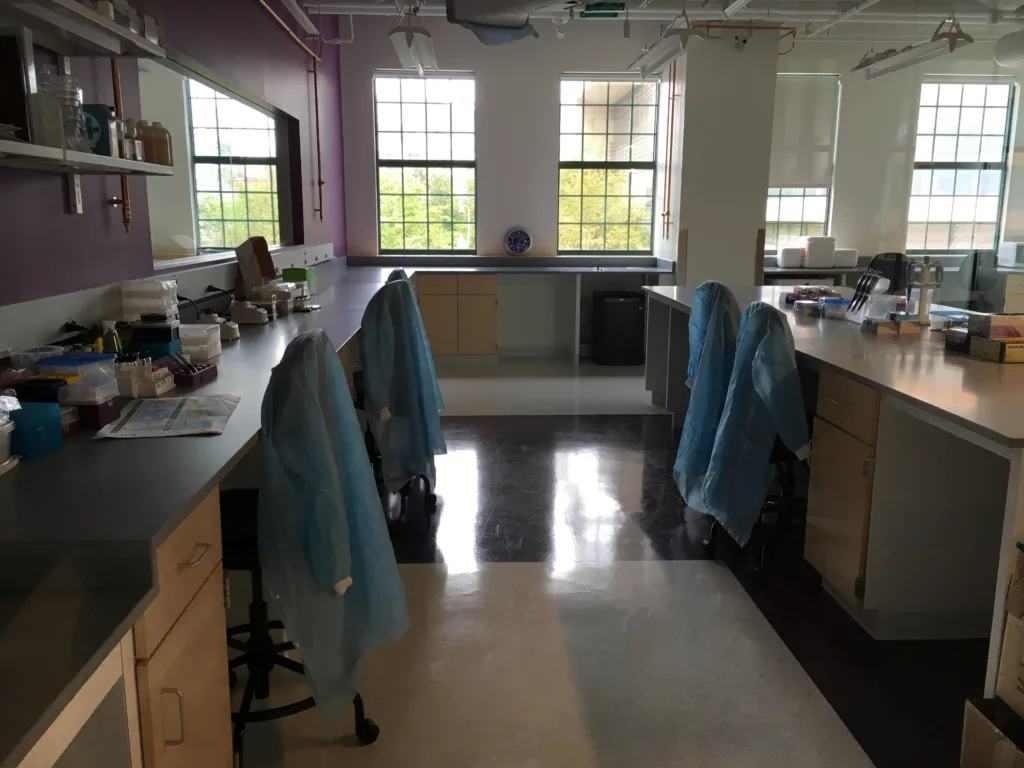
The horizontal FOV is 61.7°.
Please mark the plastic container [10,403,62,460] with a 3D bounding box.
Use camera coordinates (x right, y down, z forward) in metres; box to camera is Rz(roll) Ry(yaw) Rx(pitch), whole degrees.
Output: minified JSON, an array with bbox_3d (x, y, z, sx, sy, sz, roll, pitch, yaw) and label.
[{"bbox_3d":[-1.077,0.097,1.890,0.090,0.115,0.120,3,12,14],"label":"plastic container"}]

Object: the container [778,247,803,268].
[{"bbox_3d":[2.775,-1.263,8.663,0.190,0.200,0.190,0,11,-3],"label":"container"}]

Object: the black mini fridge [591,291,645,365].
[{"bbox_3d":[1.084,-0.571,8.693,0.445,0.680,0.470,0,11,-3],"label":"black mini fridge"}]

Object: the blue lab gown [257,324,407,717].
[{"bbox_3d":[-0.472,0.359,2.334,0.360,1.030,0.460,0,11,-3],"label":"blue lab gown"}]

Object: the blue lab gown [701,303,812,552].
[{"bbox_3d":[1.012,0.159,3.622,0.390,1.010,0.460,0,11,-3],"label":"blue lab gown"}]

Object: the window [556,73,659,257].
[{"bbox_3d":[1.034,-2.325,9.232,1.060,1.854,0.120,0,11,-3],"label":"window"}]

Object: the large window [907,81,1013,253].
[{"bbox_3d":[4.908,-2.362,9.402,1.066,1.855,0.120,0,11,-3],"label":"large window"}]

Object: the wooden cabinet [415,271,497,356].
[{"bbox_3d":[-0.548,-0.729,8.695,0.770,0.820,0.600,0,11,-3],"label":"wooden cabinet"}]

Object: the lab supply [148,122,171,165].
[{"bbox_3d":[-1.223,-0.830,2.964,0.070,0.152,0.075,0,11,-3],"label":"lab supply"}]

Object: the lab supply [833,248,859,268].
[{"bbox_3d":[3.324,-1.267,8.699,0.250,0.200,0.210,0,11,-3],"label":"lab supply"}]

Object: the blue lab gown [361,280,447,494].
[{"bbox_3d":[-0.522,-0.001,4.136,0.380,1.000,0.440,0,11,-3],"label":"blue lab gown"}]

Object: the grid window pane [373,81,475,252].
[{"bbox_3d":[-0.907,-2.316,9.145,1.057,1.852,0.120,0,11,-3],"label":"grid window pane"}]

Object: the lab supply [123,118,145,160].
[{"bbox_3d":[-1.128,-0.721,2.558,0.058,0.130,0.058,-7,13,-32],"label":"lab supply"}]

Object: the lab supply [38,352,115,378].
[{"bbox_3d":[-1.097,-0.040,2.178,0.125,0.058,0.120,-2,11,-10],"label":"lab supply"}]

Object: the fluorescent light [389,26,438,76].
[{"bbox_3d":[-0.666,-2.293,5.989,0.260,0.135,1.250,0,11,-3],"label":"fluorescent light"}]

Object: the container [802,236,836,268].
[{"bbox_3d":[3.258,-1.384,9.109,0.285,0.310,0.260,0,11,-3],"label":"container"}]

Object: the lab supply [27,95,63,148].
[{"bbox_3d":[-1.211,-0.661,2.151,0.100,0.130,0.130,0,11,-3],"label":"lab supply"}]

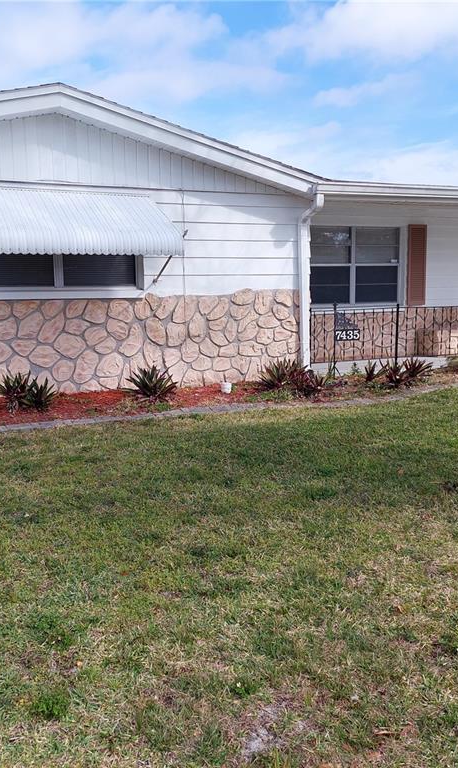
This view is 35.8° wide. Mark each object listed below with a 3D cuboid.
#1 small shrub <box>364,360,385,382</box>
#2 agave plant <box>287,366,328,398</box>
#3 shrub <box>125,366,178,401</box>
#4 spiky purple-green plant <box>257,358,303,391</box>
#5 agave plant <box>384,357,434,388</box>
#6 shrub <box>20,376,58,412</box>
[{"bbox_3d":[2.043,-0.183,10.029,0.283,0.298,0.269,-1,7,0],"label":"small shrub"},{"bbox_3d":[0.873,-0.022,7.900,0.430,0.340,0.410,-1,7,0],"label":"agave plant"},{"bbox_3d":[-0.942,-0.024,8.576,0.630,0.426,0.599,-1,7,0],"label":"shrub"},{"bbox_3d":[0.682,-0.139,9.416,0.612,0.400,0.581,-1,7,0],"label":"spiky purple-green plant"},{"bbox_3d":[2.162,-0.145,8.550,0.530,0.360,0.480,-4,8,-23],"label":"agave plant"},{"bbox_3d":[-2.122,0.105,7.876,0.423,0.379,0.402,-4,8,-25],"label":"shrub"}]

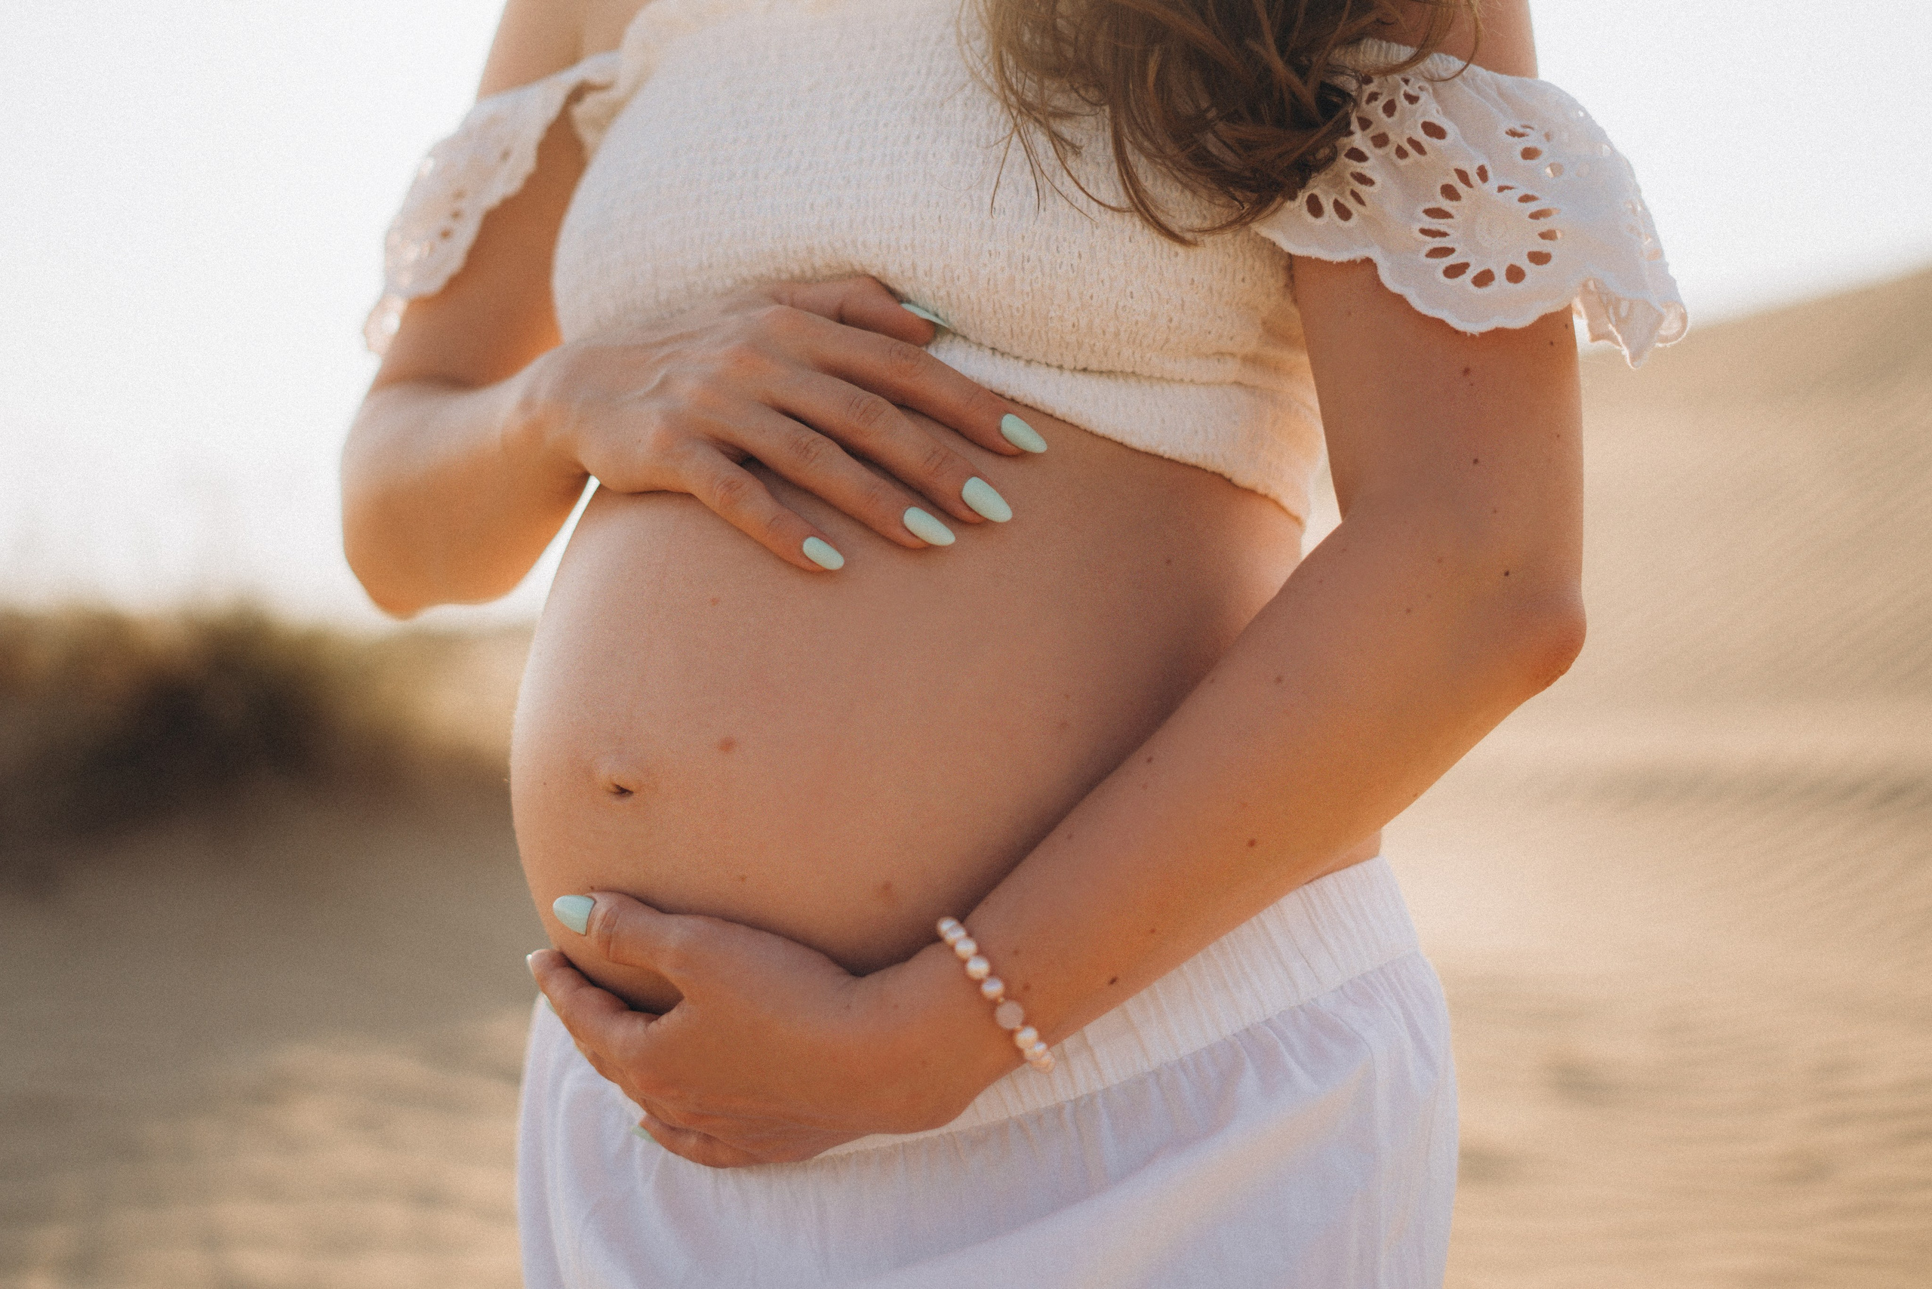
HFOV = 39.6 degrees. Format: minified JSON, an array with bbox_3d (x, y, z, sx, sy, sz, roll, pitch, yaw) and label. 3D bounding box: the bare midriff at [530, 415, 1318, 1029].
[{"bbox_3d":[-0.020,0.022,1.090,0.320,0.250,0.310,2,2,44],"label":"bare midriff"}]

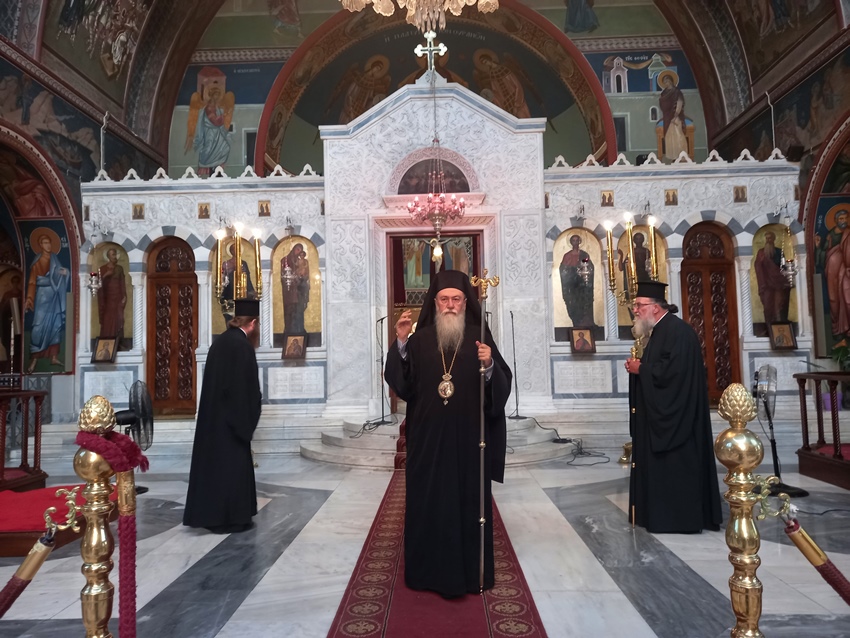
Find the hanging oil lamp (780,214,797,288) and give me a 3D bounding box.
[{"bbox_3d":[5.222,-0.970,8.804,0.220,1.070,0.220,-1,-4,1],"label":"hanging oil lamp"}]

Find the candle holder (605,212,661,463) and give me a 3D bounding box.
[{"bbox_3d":[2.589,0.184,7.567,0.620,3.067,0.560,-1,-4,1],"label":"candle holder"}]

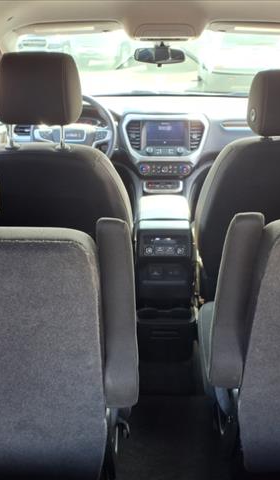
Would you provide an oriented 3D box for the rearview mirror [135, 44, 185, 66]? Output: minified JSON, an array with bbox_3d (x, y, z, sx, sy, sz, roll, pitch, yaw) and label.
[{"bbox_3d":[0.088,-0.834,2.263,0.235,0.075,0.050,4,23,9],"label":"rearview mirror"}]

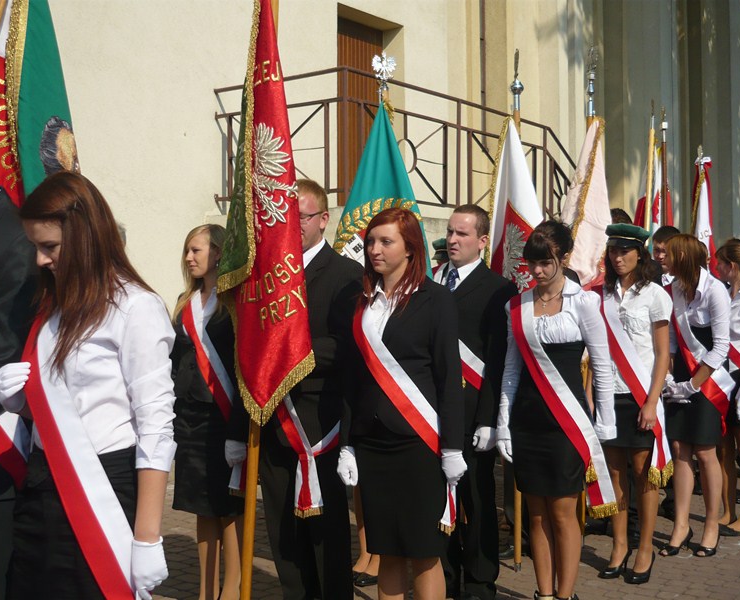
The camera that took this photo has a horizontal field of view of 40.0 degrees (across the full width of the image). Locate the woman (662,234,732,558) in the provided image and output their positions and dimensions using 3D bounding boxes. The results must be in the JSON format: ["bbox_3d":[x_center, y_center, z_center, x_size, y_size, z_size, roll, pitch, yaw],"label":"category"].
[{"bbox_3d":[1.755,0.490,5.430,0.440,1.690,0.370,1,1,42],"label":"woman"}]

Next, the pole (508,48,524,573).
[{"bbox_3d":[0.732,0.050,5.050,0.080,2.600,0.080,0,0,24],"label":"pole"}]

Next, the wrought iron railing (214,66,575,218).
[{"bbox_3d":[0.544,-1.170,9.900,1.430,1.220,4.400,0,1,36],"label":"wrought iron railing"}]

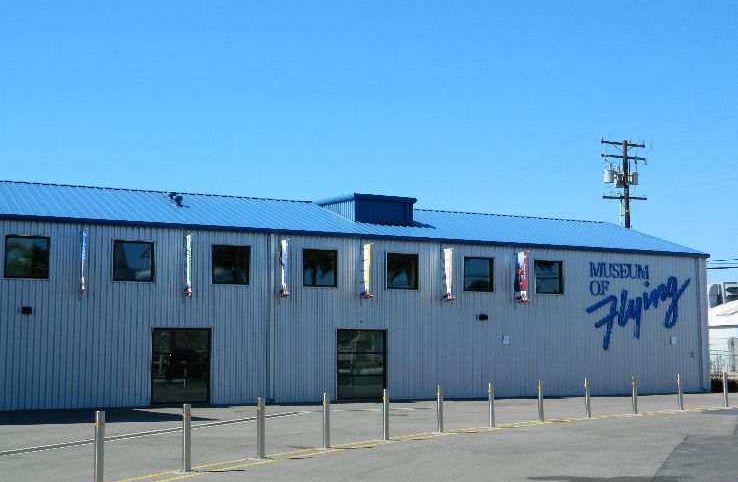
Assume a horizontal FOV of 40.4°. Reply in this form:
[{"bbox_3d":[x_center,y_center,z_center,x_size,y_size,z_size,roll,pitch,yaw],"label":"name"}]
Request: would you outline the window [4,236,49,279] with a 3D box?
[{"bbox_3d":[-9.883,0.475,29.006,1.225,1.218,0.120,3,-7,-25],"label":"window"}]

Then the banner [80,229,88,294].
[{"bbox_3d":[-8.316,0.588,29.235,0.060,1.827,0.740,3,-7,-25],"label":"banner"}]

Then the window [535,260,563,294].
[{"bbox_3d":[6.615,1.342,36.846,1.234,1.198,0.120,3,-7,-25],"label":"window"}]

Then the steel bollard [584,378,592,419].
[{"bbox_3d":[5.480,3.943,25.073,0.120,0.961,0.120,3,-7,-25],"label":"steel bollard"}]

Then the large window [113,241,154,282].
[{"bbox_3d":[-7.121,0.620,30.318,1.231,1.203,0.120,3,-7,-25],"label":"large window"}]

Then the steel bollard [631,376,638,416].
[{"bbox_3d":[6.629,3.862,24.983,0.115,0.921,0.115,0,-6,0],"label":"steel bollard"}]

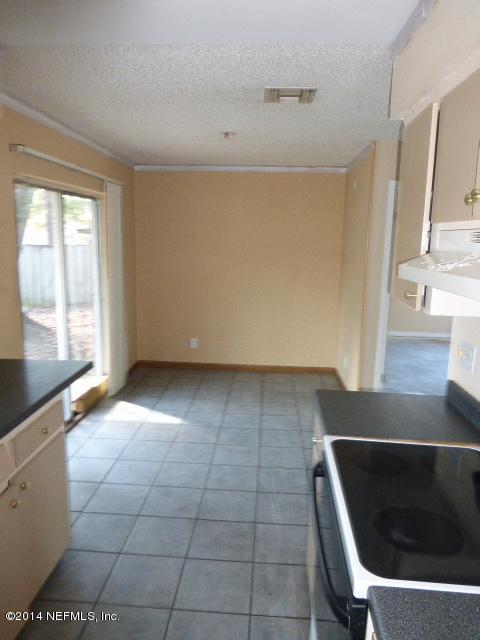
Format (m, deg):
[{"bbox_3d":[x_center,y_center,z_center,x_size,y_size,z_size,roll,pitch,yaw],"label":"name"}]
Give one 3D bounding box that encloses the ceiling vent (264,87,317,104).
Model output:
[{"bbox_3d":[0.290,-1.295,2.685,0.290,0.025,0.300,2,10,4],"label":"ceiling vent"}]

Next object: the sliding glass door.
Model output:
[{"bbox_3d":[-1.441,-0.101,3.894,0.100,1.950,1.660,2,10,4],"label":"sliding glass door"}]

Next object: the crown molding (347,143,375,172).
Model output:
[{"bbox_3d":[1.126,-1.574,4.584,0.060,0.085,1.360,2,10,4],"label":"crown molding"}]

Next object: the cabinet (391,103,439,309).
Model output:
[{"bbox_3d":[0.826,-0.413,1.790,0.320,0.740,0.430,2,10,4],"label":"cabinet"}]

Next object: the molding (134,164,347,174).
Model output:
[{"bbox_3d":[-0.018,-1.726,5.296,2.430,0.085,0.060,2,10,4],"label":"molding"}]

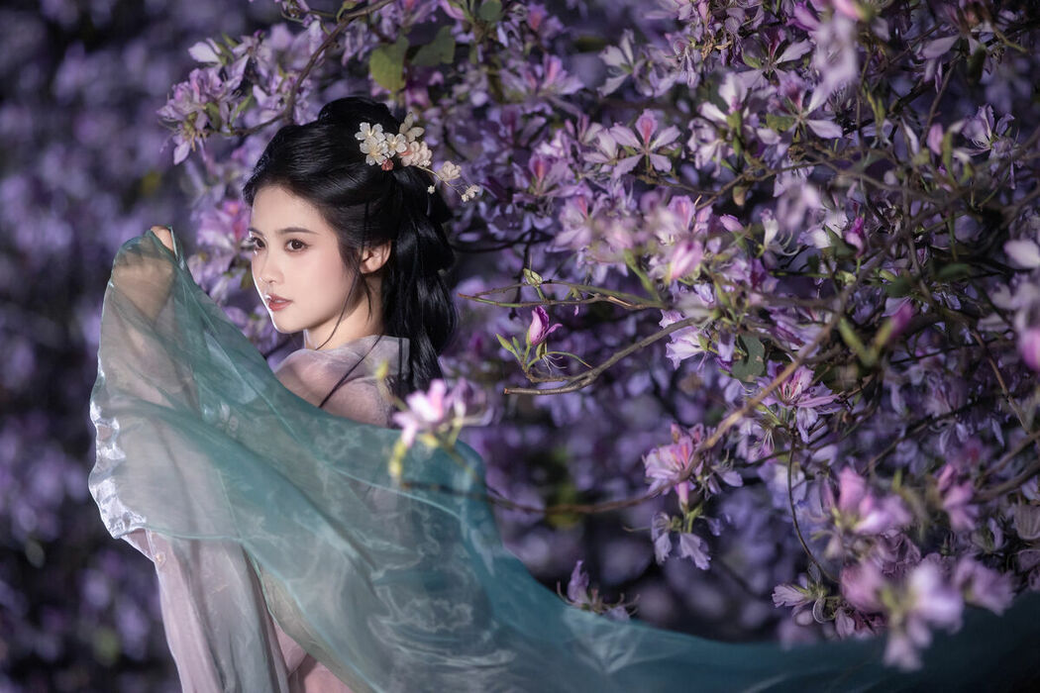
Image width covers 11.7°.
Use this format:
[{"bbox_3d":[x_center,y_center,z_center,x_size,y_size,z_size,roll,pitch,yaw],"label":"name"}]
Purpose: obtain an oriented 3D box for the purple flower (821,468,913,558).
[{"bbox_3d":[0.362,0.172,5.250,0.088,0.097,0.080,0,0,-20],"label":"purple flower"}]

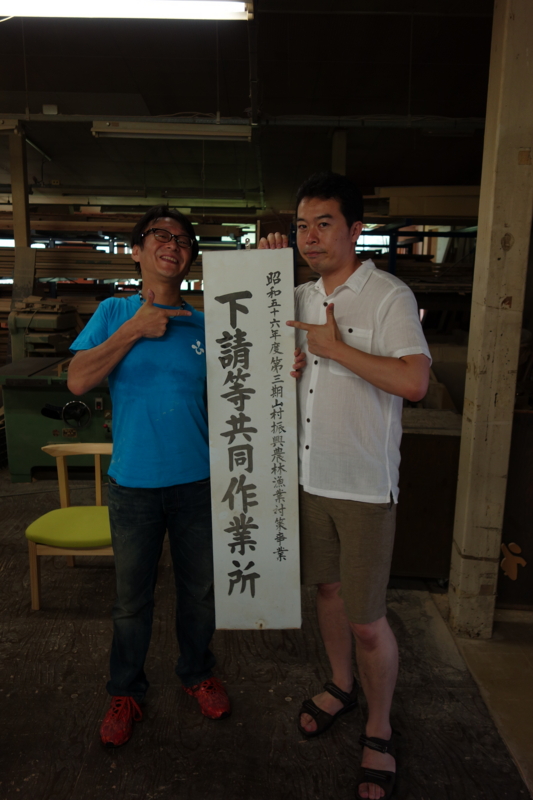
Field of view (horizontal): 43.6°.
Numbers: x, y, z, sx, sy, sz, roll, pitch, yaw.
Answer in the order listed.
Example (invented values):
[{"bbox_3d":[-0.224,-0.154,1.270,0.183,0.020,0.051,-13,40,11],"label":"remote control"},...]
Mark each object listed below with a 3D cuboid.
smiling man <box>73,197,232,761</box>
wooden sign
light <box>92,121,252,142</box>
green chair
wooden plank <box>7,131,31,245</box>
[{"bbox_3d":[-0.374,0.252,2.215,0.540,1.730,0.420,0,11,-4],"label":"smiling man"},{"bbox_3d":[-0.037,0.130,1.972,0.260,1.127,0.025,-1,5,2],"label":"wooden sign"},{"bbox_3d":[-0.733,-2.087,5.179,1.240,0.110,0.130,0,11,-3],"label":"light"},{"bbox_3d":[-0.854,0.591,3.235,0.550,0.660,0.530,1,11,-2],"label":"green chair"},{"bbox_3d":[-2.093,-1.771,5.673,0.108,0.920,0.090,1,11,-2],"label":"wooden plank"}]

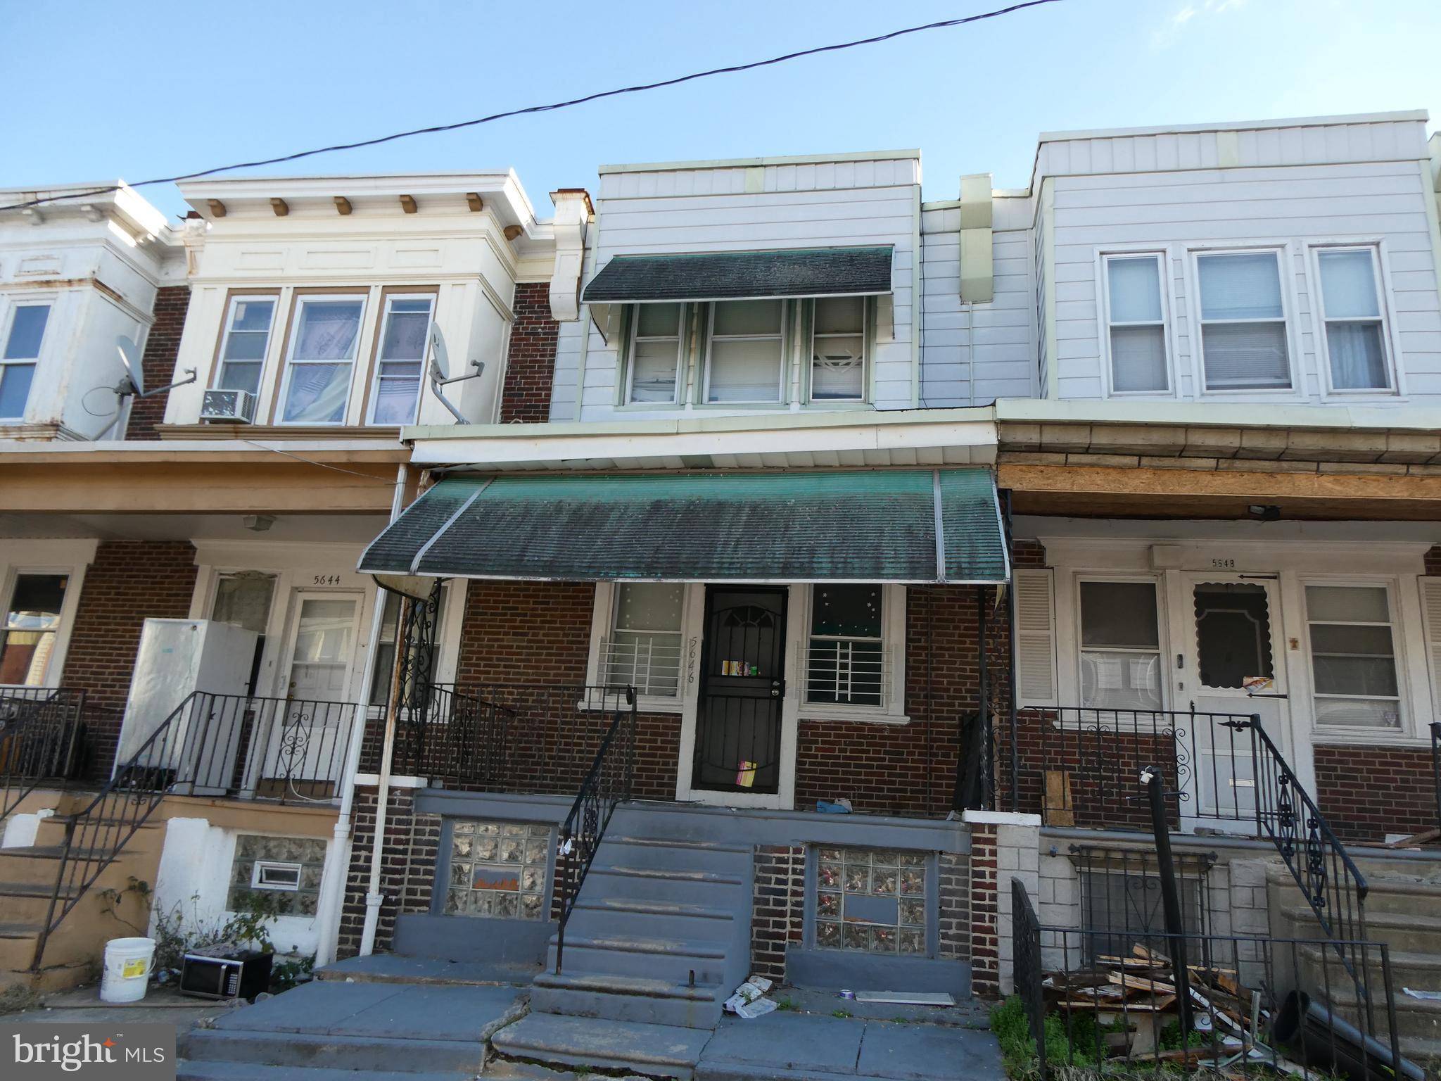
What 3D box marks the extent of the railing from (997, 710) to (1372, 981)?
[{"bbox_3d":[2.752,1.803,6.181,1.635,1.647,1.500,1,-16,10],"label":"railing"}]

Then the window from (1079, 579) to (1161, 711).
[{"bbox_3d":[3.807,0.987,9.515,0.714,1.263,0.090,1,-16,10],"label":"window"}]

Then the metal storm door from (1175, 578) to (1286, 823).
[{"bbox_3d":[4.742,1.409,9.191,0.881,2.287,0.060,1,-16,10],"label":"metal storm door"}]

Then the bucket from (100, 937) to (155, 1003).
[{"bbox_3d":[-4.164,3.016,7.031,0.300,0.370,0.300,3,-16,1],"label":"bucket"}]

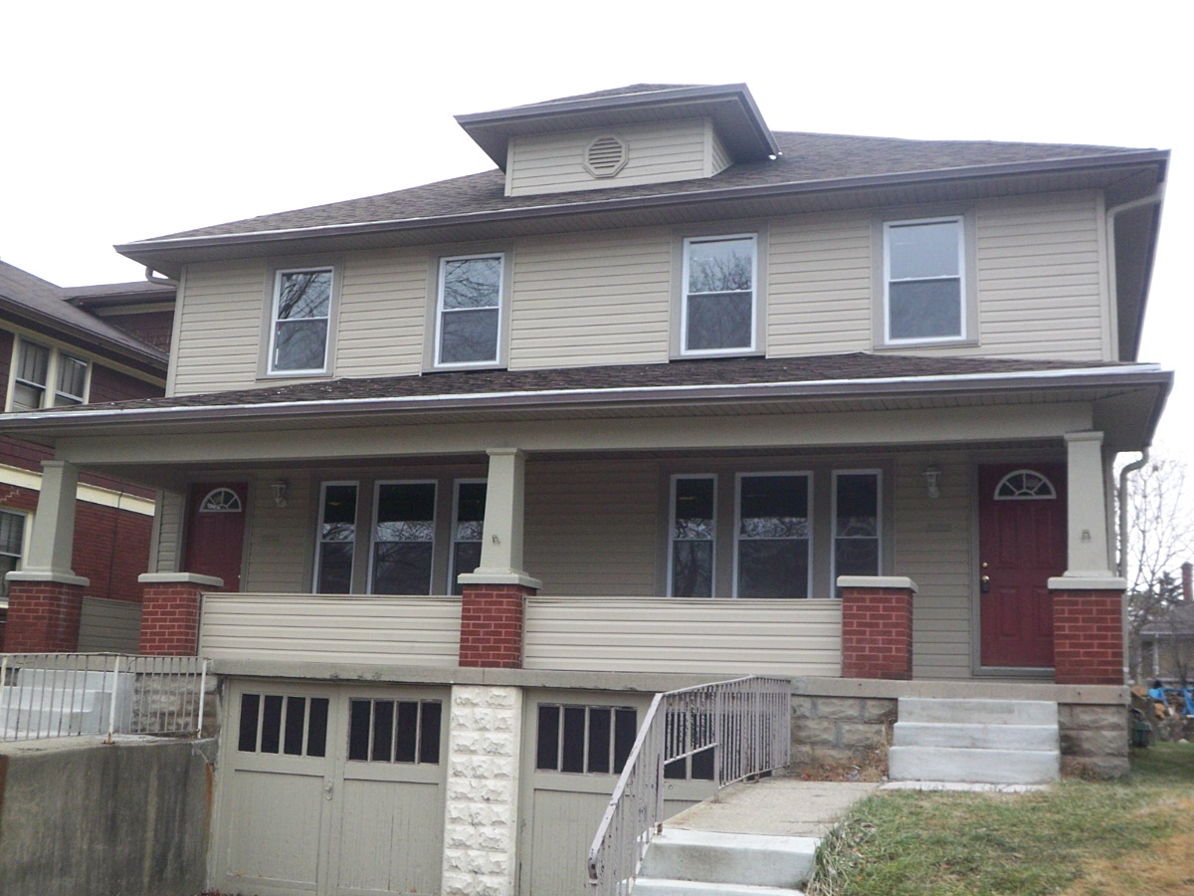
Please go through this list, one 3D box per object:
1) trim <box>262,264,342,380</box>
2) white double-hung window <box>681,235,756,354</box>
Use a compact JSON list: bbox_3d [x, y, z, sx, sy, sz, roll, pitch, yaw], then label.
[{"bbox_3d":[-3.641,-1.585,16.585,1.070,1.506,0.100,-2,-11,19],"label":"trim"},{"bbox_3d":[1.348,-1.696,14.918,0.831,1.346,0.110,-2,-11,19],"label":"white double-hung window"}]

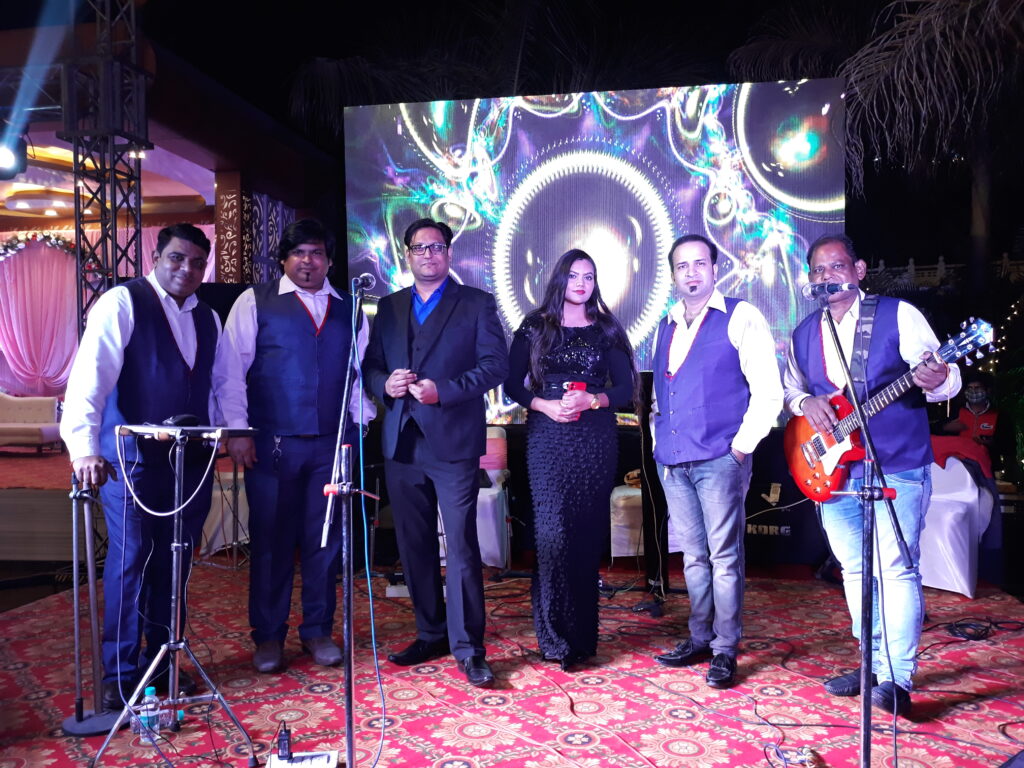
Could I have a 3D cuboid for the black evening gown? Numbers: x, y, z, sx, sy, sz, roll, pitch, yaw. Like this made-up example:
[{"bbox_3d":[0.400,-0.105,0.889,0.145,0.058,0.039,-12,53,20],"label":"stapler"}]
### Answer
[{"bbox_3d":[0.223,0.402,3.137,0.490,1.333,0.360,0,1,3],"label":"black evening gown"}]

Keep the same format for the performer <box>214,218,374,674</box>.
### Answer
[{"bbox_3d":[-0.864,0.225,3.123,0.600,1.739,0.420,-1,1,-28],"label":"performer"}]

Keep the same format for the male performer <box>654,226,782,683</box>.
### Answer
[{"bbox_3d":[0.784,0.258,3.064,0.500,1.658,0.420,1,1,38],"label":"male performer"}]

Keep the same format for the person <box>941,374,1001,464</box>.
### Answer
[{"bbox_3d":[3.528,0.554,6.112,0.520,1.300,0.500,0,1,28],"label":"person"}]

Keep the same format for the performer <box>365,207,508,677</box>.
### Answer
[{"bbox_3d":[-0.285,0.230,3.073,0.560,1.726,0.430,0,1,9],"label":"performer"}]

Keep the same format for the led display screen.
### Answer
[{"bbox_3d":[0.467,-0.793,5.137,3.166,2.100,0.120,0,1,9],"label":"led display screen"}]

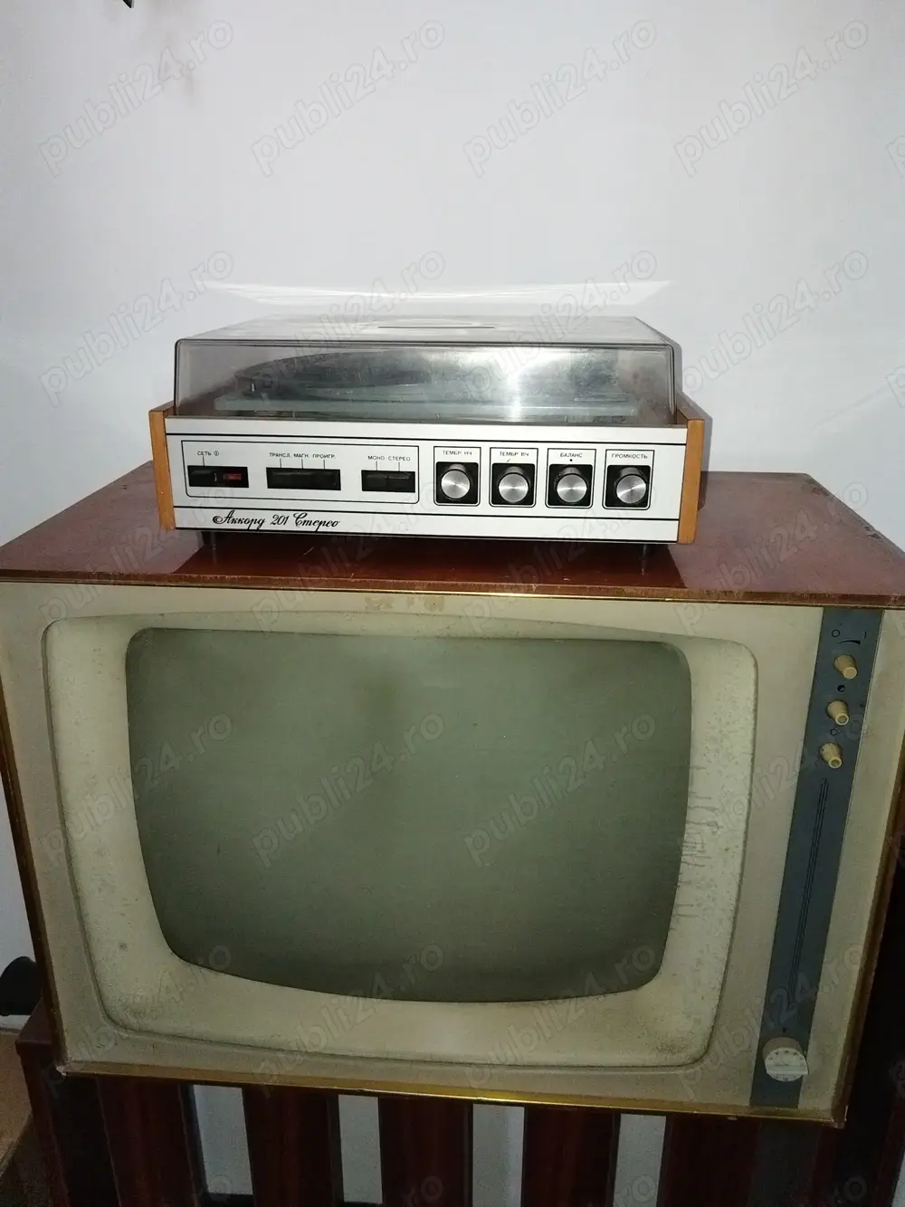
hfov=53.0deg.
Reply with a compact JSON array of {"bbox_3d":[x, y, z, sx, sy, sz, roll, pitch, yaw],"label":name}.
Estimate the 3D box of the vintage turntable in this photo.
[{"bbox_3d":[-0.012,-0.173,0.843,0.420,0.164,0.325,2,22,4],"label":"vintage turntable"}]

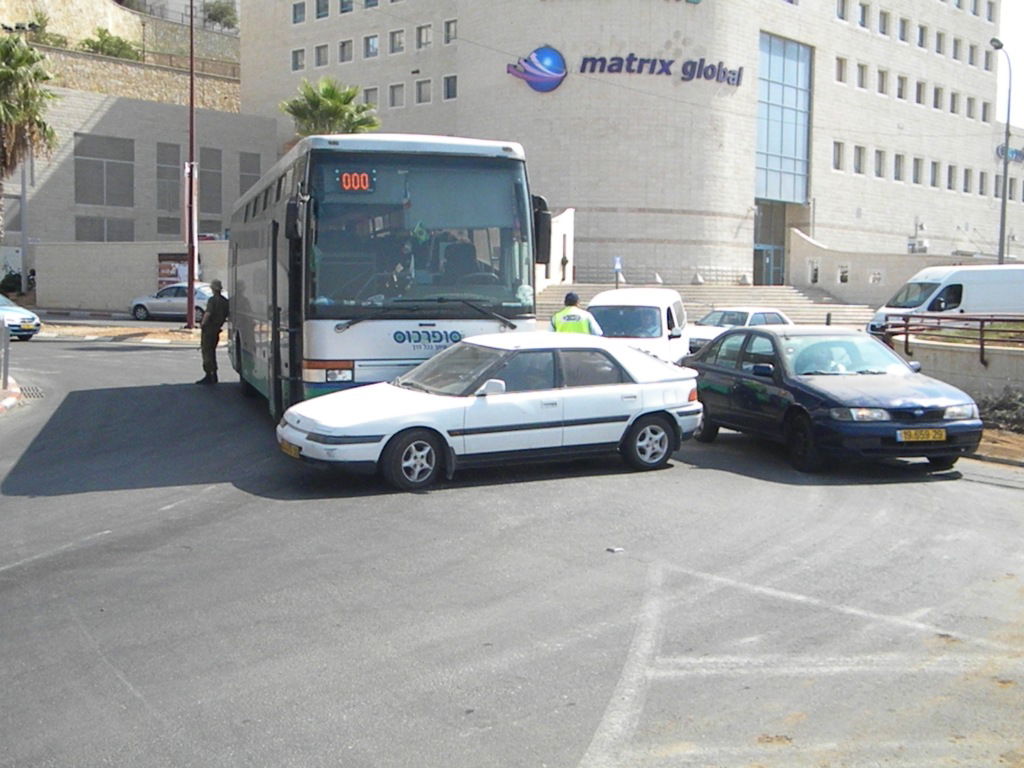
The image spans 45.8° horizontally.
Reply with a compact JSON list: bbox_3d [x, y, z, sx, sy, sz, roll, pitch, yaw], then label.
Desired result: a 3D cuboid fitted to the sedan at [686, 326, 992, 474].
[{"bbox_3d":[3.430,0.059,13.537,1.700,1.400,4.350,0,4,-13],"label":"sedan"}]

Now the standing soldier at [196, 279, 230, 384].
[{"bbox_3d":[-5.357,-0.940,21.800,0.400,1.870,0.560,-2,5,-30],"label":"standing soldier"}]

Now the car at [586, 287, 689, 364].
[{"bbox_3d":[2.399,-0.919,23.894,1.700,1.840,4.100,2,4,15],"label":"car"}]

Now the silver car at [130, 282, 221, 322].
[{"bbox_3d":[-13.155,-3.293,48.710,4.450,1.470,1.740,3,5,28],"label":"silver car"}]

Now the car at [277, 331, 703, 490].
[{"bbox_3d":[-0.172,0.182,11.804,4.250,1.335,1.680,-2,5,-30],"label":"car"}]

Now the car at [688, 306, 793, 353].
[{"bbox_3d":[5.792,-1.266,31.386,1.670,1.390,4.300,4,6,41],"label":"car"}]

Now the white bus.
[{"bbox_3d":[-2.627,-1.370,18.497,2.560,3.420,11.900,-1,4,-17],"label":"white bus"}]

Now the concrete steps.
[{"bbox_3d":[8.624,-3.750,57.000,17.000,1.850,5.000,1,4,7],"label":"concrete steps"}]

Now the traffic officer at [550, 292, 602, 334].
[{"bbox_3d":[0.814,-0.364,16.416,0.620,1.770,0.360,1,4,6],"label":"traffic officer"}]

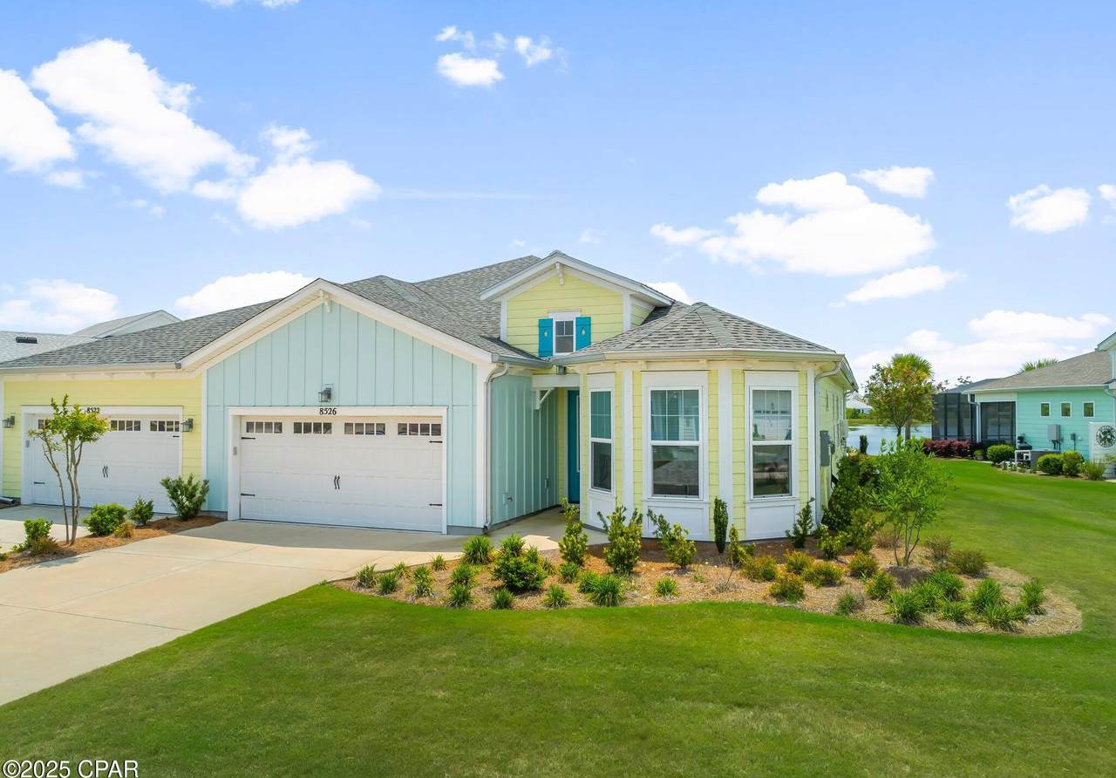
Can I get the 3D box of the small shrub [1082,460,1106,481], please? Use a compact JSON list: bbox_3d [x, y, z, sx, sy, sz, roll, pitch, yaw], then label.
[{"bbox_3d":[17.531,2.668,25.300,0.799,0.685,0.799,0,-1,0],"label":"small shrub"}]

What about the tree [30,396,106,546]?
[{"bbox_3d":[-8.548,1.408,13.500,1.401,2.588,1.331,0,-1,0],"label":"tree"}]

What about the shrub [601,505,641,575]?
[{"bbox_3d":[0.850,2.029,10.400,0.560,0.920,0.540,0,-1,0],"label":"shrub"}]

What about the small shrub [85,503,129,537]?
[{"bbox_3d":[-8.294,2.394,14.200,0.800,0.610,0.750,0,-1,0],"label":"small shrub"}]

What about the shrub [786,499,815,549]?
[{"bbox_3d":[3.724,2.067,11.900,0.450,0.760,0.440,0,-1,0],"label":"shrub"}]

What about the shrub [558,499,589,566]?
[{"bbox_3d":[0.224,2.105,11.350,0.435,0.998,0.435,0,-1,0],"label":"shrub"}]

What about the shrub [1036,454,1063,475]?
[{"bbox_3d":[17.347,2.663,27.300,0.924,0.800,0.924,0,-1,0],"label":"shrub"}]

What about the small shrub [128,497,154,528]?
[{"bbox_3d":[-8.202,2.408,15.200,0.514,0.583,0.514,0,-1,0],"label":"small shrub"}]

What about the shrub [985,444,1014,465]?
[{"bbox_3d":[17.991,2.682,31.500,1.137,0.853,1.137,0,-1,0],"label":"shrub"}]

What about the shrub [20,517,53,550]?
[{"bbox_3d":[-8.826,2.452,13.100,0.540,0.550,0.520,0,-1,0],"label":"shrub"}]

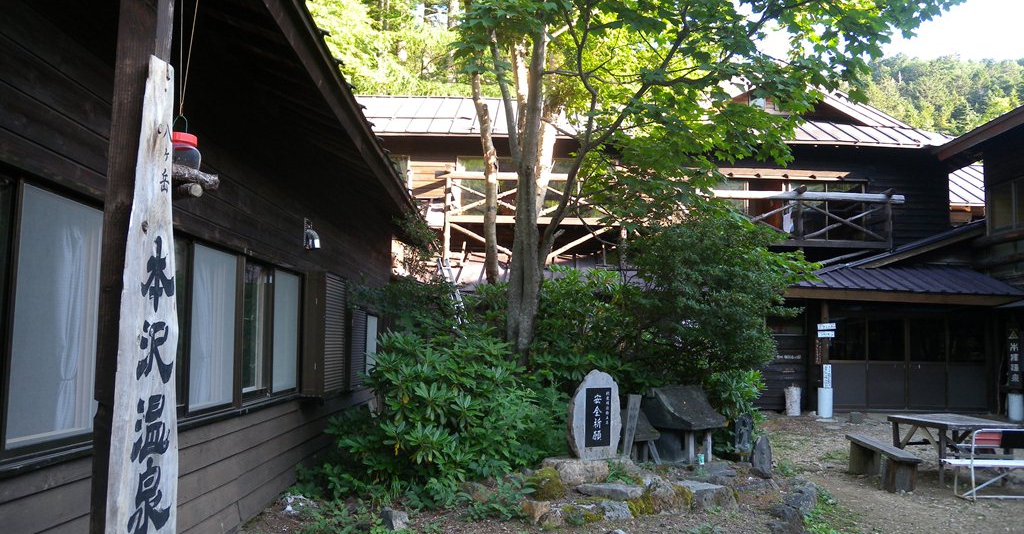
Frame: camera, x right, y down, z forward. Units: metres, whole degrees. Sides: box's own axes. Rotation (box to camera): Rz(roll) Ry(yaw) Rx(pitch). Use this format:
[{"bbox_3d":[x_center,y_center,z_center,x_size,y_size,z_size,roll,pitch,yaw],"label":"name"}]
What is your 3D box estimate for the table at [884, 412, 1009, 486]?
[{"bbox_3d":[5.354,2.228,10.084,0.880,0.690,1.280,0,-6,-3],"label":"table"}]

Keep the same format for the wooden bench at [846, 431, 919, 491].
[{"bbox_3d":[4.374,2.336,9.822,0.270,0.420,2.350,-1,-6,9],"label":"wooden bench"}]

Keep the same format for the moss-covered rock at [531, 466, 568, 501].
[{"bbox_3d":[0.324,1.921,7.349,0.330,0.310,0.320,0,-6,0],"label":"moss-covered rock"}]

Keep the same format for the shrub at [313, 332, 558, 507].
[{"bbox_3d":[-0.773,1.551,8.591,2.350,1.680,1.850,0,-6,0],"label":"shrub"}]

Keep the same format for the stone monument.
[{"bbox_3d":[0.787,1.398,7.852,0.480,0.840,0.200,-2,-6,18],"label":"stone monument"}]

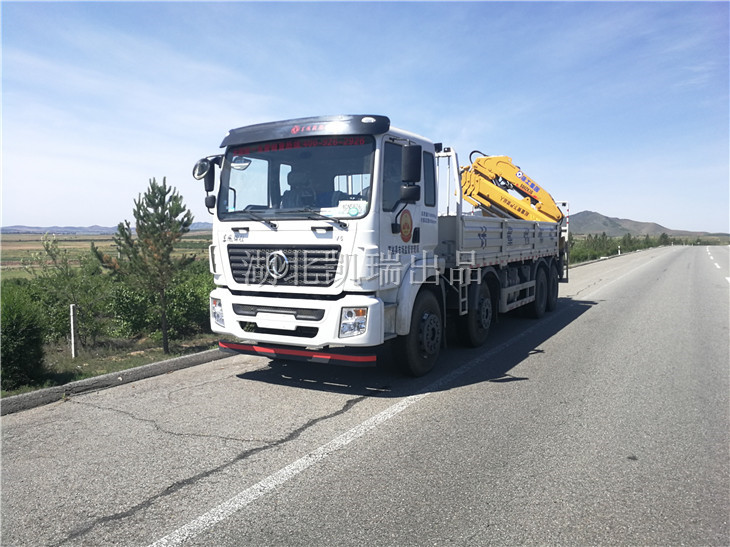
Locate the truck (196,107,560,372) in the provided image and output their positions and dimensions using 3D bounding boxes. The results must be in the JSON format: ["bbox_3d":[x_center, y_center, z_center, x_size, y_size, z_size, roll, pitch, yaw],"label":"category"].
[{"bbox_3d":[1.503,-0.817,10.567,2.600,3.750,9.900,2,4,30],"label":"truck"}]

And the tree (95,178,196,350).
[{"bbox_3d":[-2.886,-0.124,7.450,1.280,2.300,1.250,0,4,0],"label":"tree"}]

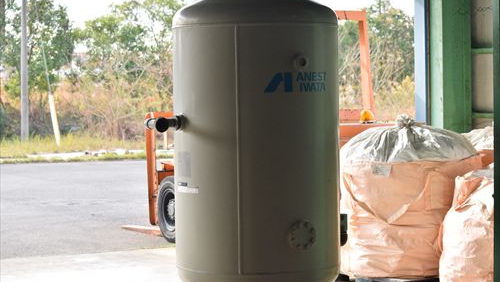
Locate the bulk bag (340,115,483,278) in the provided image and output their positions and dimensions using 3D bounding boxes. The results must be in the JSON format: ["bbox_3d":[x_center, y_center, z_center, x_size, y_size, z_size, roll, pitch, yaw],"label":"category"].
[{"bbox_3d":[1.356,0.428,9.689,1.130,1.310,1.130,-2,3,-33],"label":"bulk bag"}]

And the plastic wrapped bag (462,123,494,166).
[{"bbox_3d":[2.275,0.429,10.295,1.120,1.240,1.120,-2,3,-33],"label":"plastic wrapped bag"}]

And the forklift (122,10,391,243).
[{"bbox_3d":[-0.127,-0.096,11.601,1.150,2.250,3.600,-2,3,-36],"label":"forklift"}]

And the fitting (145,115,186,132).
[{"bbox_3d":[-0.501,-0.101,6.750,0.205,0.105,0.190,-2,3,-30],"label":"fitting"}]

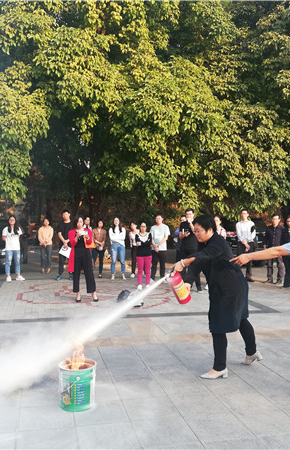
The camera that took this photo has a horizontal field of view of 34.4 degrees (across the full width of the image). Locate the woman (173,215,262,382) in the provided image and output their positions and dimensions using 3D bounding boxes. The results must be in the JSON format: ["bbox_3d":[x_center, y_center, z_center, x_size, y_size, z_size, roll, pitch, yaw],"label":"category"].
[{"bbox_3d":[0.740,0.690,4.720,0.950,1.580,0.520,0,1,-13],"label":"woman"}]

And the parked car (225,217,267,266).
[{"bbox_3d":[3.200,0.620,17.700,1.880,1.720,4.650,0,1,-10],"label":"parked car"}]

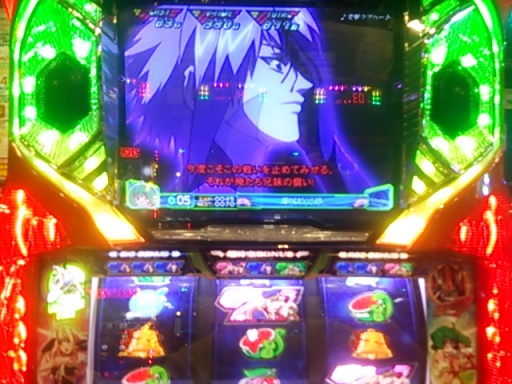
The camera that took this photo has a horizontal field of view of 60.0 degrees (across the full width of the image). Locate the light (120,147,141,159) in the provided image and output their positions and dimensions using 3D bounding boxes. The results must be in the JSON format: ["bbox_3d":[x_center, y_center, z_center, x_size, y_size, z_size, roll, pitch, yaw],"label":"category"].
[{"bbox_3d":[-0.123,-0.039,0.435,0.019,0.011,0.006,0,0,0],"label":"light"}]

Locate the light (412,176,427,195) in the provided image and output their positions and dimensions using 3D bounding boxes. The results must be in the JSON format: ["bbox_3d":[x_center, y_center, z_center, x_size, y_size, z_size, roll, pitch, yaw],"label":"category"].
[{"bbox_3d":[0.157,-0.006,0.425,0.014,0.018,0.008,0,0,0],"label":"light"}]

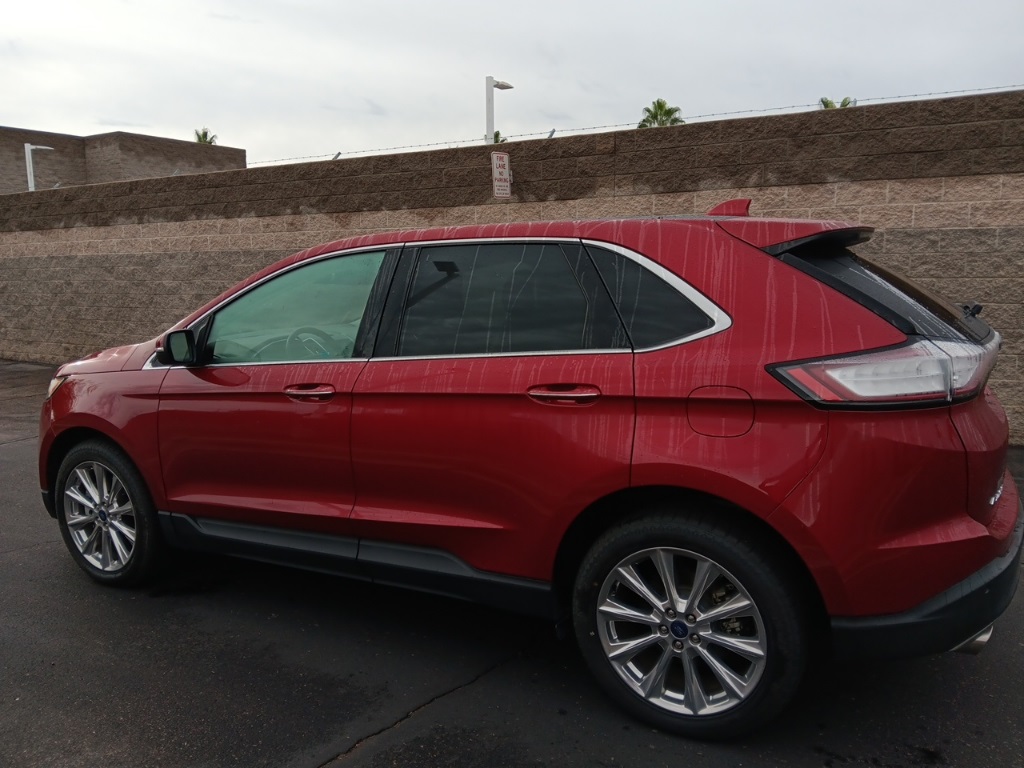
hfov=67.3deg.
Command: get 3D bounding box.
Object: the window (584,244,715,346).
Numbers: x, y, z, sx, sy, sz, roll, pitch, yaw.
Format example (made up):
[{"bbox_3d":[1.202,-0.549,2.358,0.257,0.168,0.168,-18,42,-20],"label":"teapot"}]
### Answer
[{"bbox_3d":[0.439,-0.292,2.528,0.480,0.385,0.050,2,-16,24],"label":"window"}]

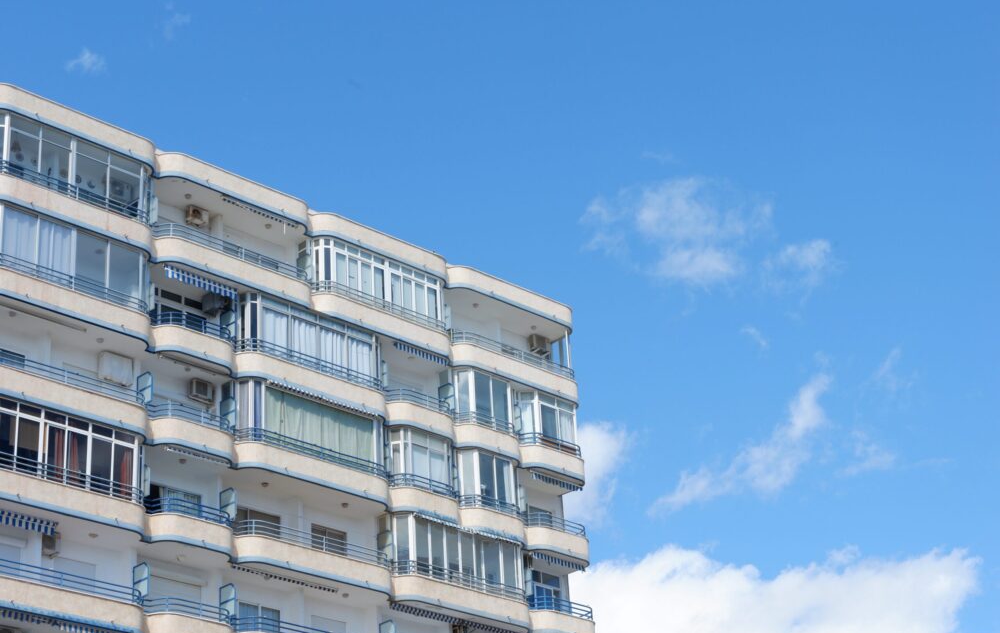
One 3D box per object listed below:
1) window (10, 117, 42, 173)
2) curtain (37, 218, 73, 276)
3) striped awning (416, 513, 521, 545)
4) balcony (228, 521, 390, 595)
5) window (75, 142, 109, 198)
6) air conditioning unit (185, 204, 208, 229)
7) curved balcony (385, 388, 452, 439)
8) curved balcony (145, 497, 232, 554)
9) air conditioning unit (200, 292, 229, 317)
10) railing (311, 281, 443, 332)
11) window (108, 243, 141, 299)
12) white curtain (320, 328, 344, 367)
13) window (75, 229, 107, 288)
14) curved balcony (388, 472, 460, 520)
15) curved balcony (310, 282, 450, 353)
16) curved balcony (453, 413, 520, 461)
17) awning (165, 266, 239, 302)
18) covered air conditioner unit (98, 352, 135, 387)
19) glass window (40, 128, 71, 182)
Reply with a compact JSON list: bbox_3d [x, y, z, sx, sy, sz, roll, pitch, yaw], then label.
[{"bbox_3d":[-13.365,-4.692,58.576,1.035,1.845,0.082,21,-34,-41],"label":"window"},{"bbox_3d":[-12.588,-1.869,58.980,1.176,1.742,0.100,21,-34,-40],"label":"curtain"},{"bbox_3d":[-1.012,6.846,66.836,4.770,0.180,0.220,21,-34,-40],"label":"striped awning"},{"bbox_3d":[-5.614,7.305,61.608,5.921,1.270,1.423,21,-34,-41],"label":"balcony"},{"bbox_3d":[-11.754,-4.145,60.029,1.088,1.667,0.081,21,-34,-41],"label":"window"},{"bbox_3d":[-9.403,-3.046,64.668,0.710,0.520,0.300,21,-34,-41],"label":"air conditioning unit"},{"bbox_3d":[-2.689,3.396,66.987,2.945,1.281,1.423,21,-34,-41],"label":"curved balcony"},{"bbox_3d":[-8.997,6.199,59.461,3.105,1.215,1.500,21,-34,-40],"label":"curved balcony"},{"bbox_3d":[-8.619,-0.363,63.134,0.564,0.554,0.492,21,-34,-41],"label":"air conditioning unit"},{"bbox_3d":[-3.839,-0.235,67.540,5.597,0.478,0.392,21,-34,-41],"label":"railing"},{"bbox_3d":[-10.918,-1.252,60.370,1.061,1.761,0.080,21,-34,-40],"label":"window"},{"bbox_3d":[-5.191,1.176,64.821,0.974,1.486,0.103,21,-34,-41],"label":"white curtain"},{"bbox_3d":[-11.704,-1.550,59.652,1.106,1.761,0.080,21,-34,-40],"label":"window"},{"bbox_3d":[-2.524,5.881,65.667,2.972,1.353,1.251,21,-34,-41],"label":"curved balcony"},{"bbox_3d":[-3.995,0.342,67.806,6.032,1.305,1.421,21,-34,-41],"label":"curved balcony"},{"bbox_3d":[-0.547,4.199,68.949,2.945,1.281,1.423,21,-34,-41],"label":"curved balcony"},{"bbox_3d":[-8.837,-1.001,61.793,2.716,0.410,0.308,21,-34,-41],"label":"awning"},{"bbox_3d":[-10.920,1.533,59.074,1.040,0.898,0.271,21,-35,-40],"label":"covered air conditioner unit"},{"bbox_3d":[-12.643,-4.486,59.219,0.986,1.677,0.081,21,-34,-41],"label":"glass window"}]

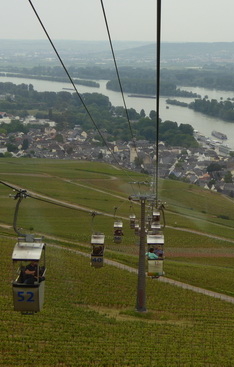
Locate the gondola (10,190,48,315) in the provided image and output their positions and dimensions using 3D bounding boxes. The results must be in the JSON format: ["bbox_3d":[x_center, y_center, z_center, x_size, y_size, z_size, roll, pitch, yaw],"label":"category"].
[{"bbox_3d":[-2.942,2.324,30.800,0.970,4.200,1.650,1,9,3],"label":"gondola"}]

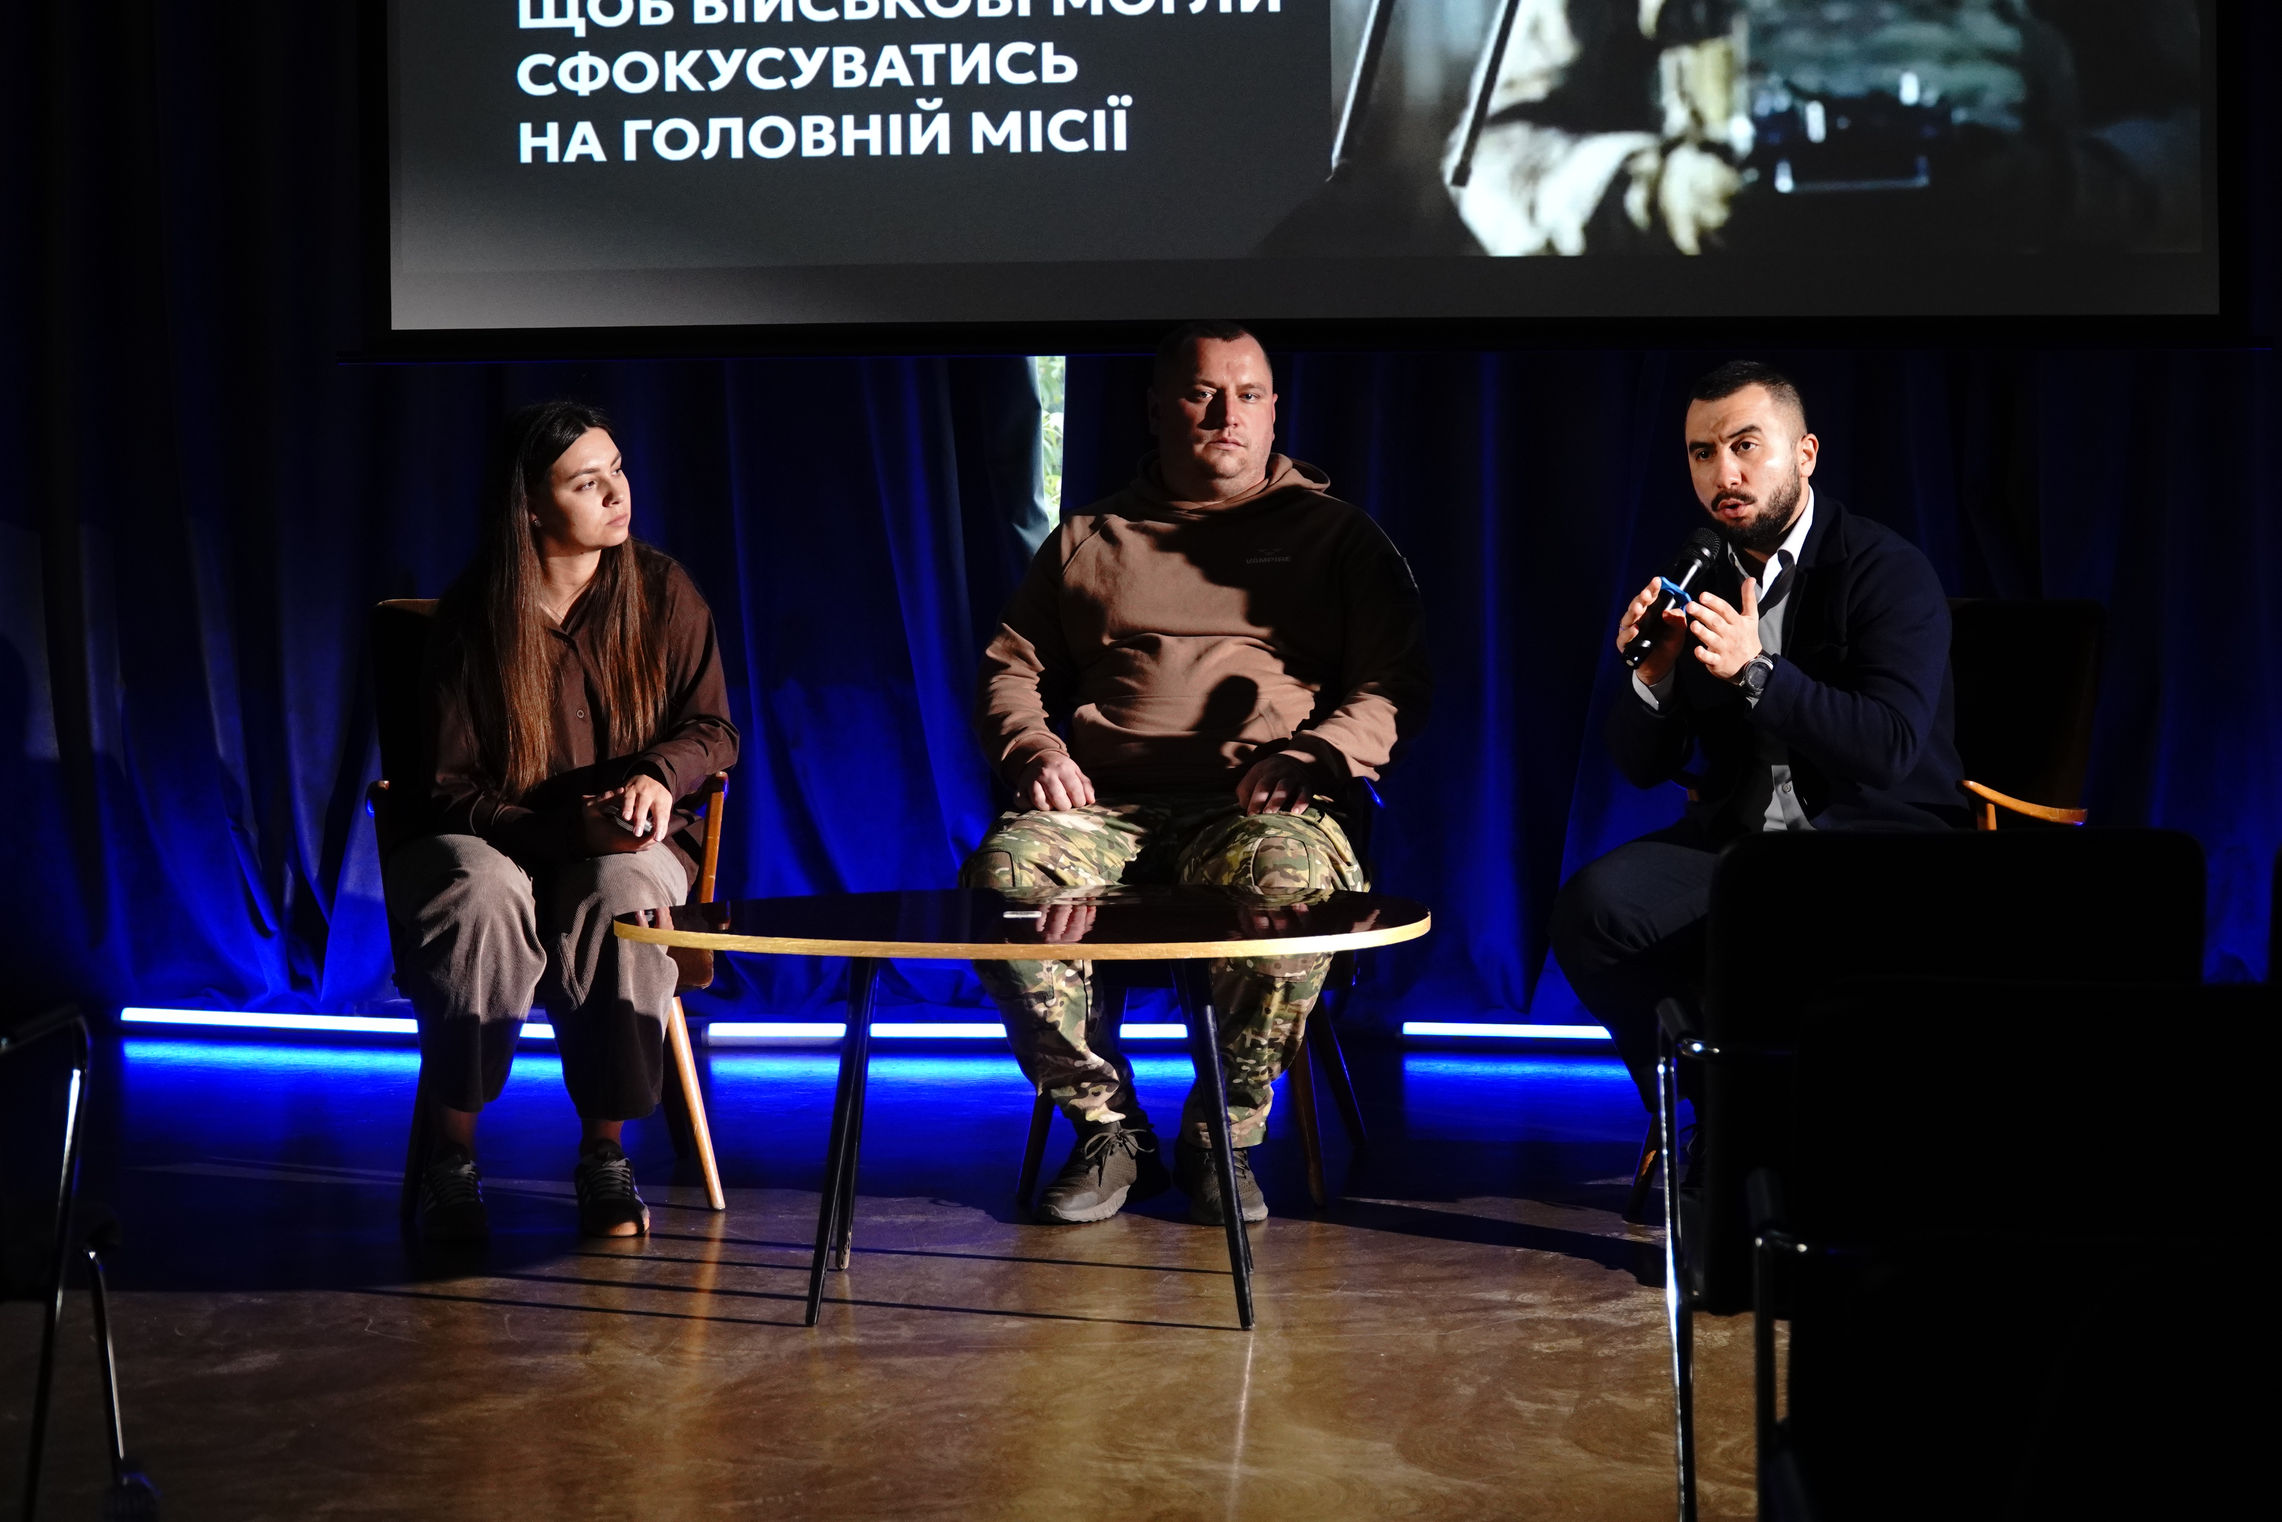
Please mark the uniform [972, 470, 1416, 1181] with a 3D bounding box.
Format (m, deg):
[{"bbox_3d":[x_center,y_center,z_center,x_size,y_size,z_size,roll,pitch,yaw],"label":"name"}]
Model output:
[{"bbox_3d":[0.101,0.051,7.864,0.700,1.045,0.680,0,3,5],"label":"uniform"}]

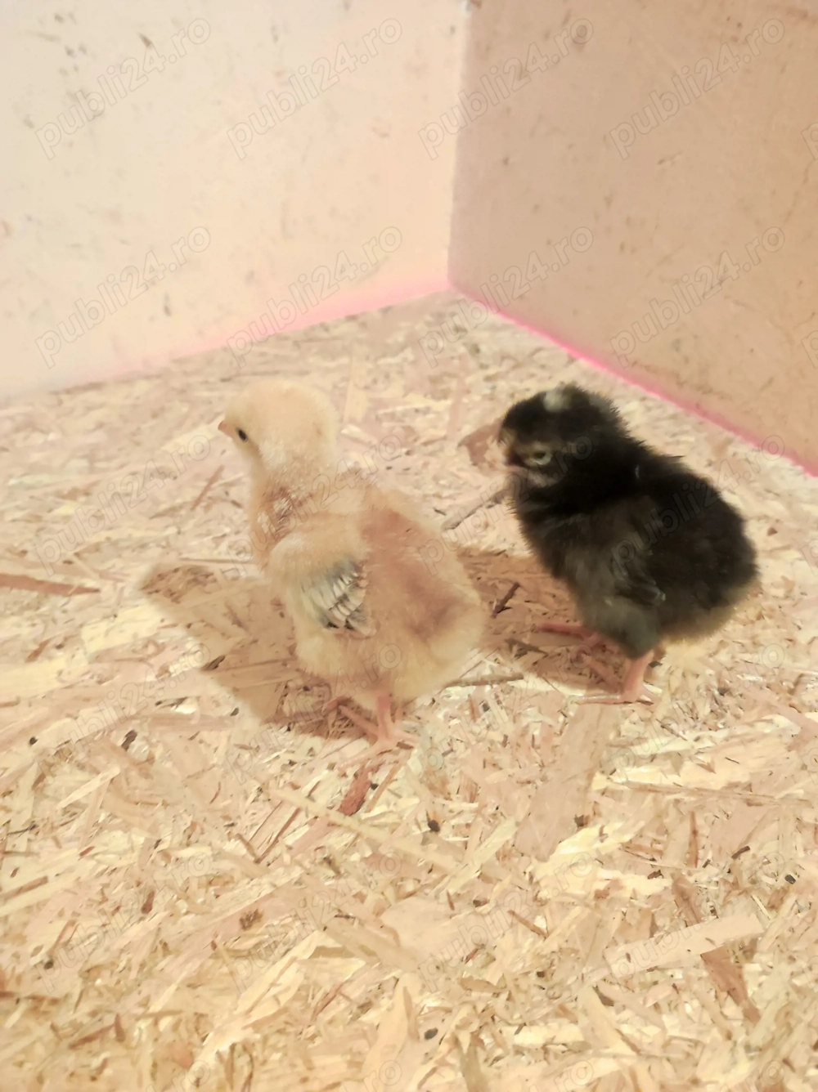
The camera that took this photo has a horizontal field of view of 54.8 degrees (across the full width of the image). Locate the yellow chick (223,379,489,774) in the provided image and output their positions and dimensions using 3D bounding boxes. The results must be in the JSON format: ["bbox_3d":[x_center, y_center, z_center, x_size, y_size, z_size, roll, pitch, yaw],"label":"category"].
[{"bbox_3d":[-0.018,0.005,0.242,0.092,0.102,0.058,30,46,29],"label":"yellow chick"}]

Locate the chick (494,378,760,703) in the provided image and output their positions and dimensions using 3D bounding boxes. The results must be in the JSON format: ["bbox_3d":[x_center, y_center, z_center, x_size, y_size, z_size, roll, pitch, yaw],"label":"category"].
[{"bbox_3d":[0.065,0.000,0.251,0.091,0.102,0.057,10,40,9],"label":"chick"}]

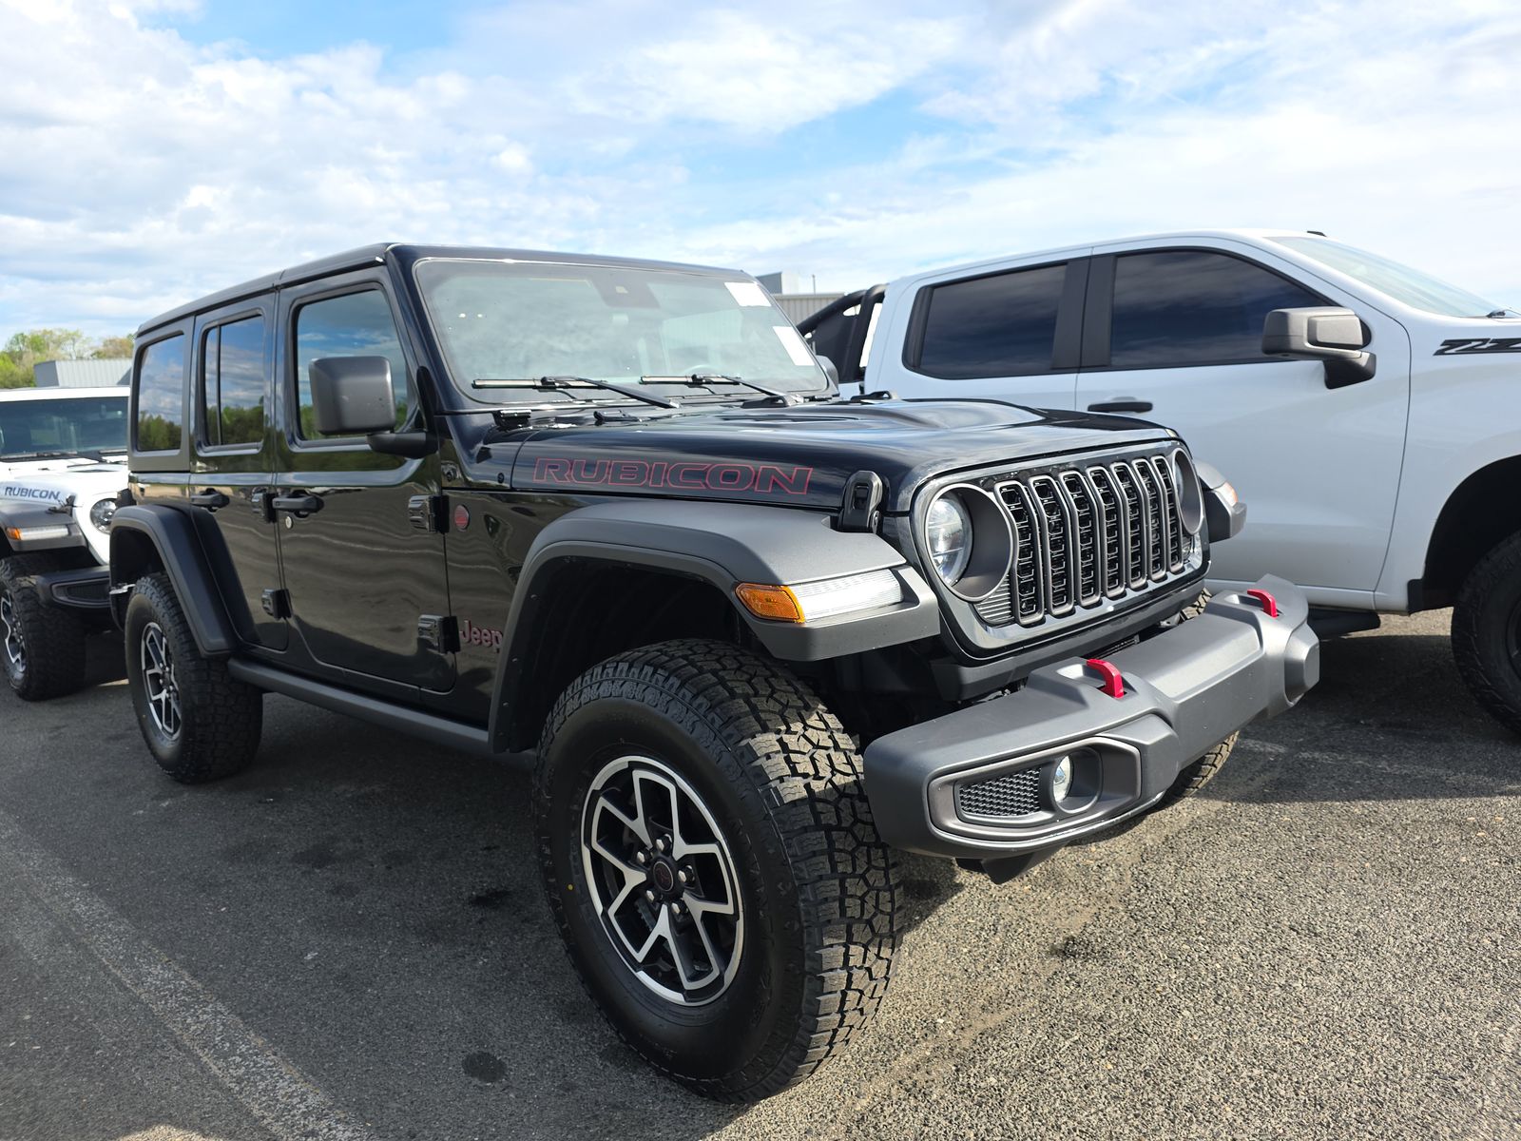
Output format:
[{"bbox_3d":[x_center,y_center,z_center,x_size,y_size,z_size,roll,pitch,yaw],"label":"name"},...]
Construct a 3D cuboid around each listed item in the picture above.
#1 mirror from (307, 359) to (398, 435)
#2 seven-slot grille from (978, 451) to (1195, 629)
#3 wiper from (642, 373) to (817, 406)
[{"bbox_3d":[-1.001,-0.438,2.499,0.110,0.180,0.195,4,11,44],"label":"mirror"},{"bbox_3d":[0.717,-0.081,2.157,0.090,0.295,0.840,-5,5,45],"label":"seven-slot grille"},{"bbox_3d":[-0.082,-0.558,3.159,0.115,0.110,0.700,4,11,44],"label":"wiper"}]

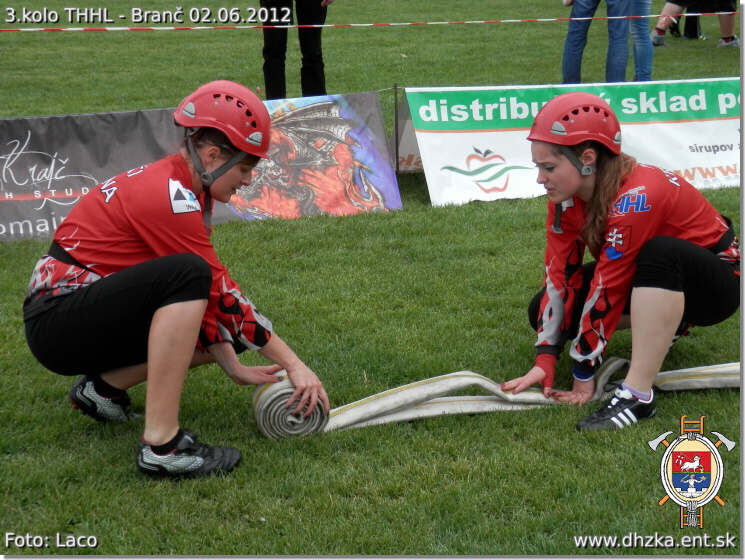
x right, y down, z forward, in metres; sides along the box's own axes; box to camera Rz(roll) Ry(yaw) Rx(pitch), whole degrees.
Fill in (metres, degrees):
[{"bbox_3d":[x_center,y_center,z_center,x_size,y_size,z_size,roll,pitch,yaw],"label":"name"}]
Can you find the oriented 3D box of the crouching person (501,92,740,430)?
[{"bbox_3d":[0.750,-0.116,3.798,0.697,0.890,0.567,-7,18,-24],"label":"crouching person"}]

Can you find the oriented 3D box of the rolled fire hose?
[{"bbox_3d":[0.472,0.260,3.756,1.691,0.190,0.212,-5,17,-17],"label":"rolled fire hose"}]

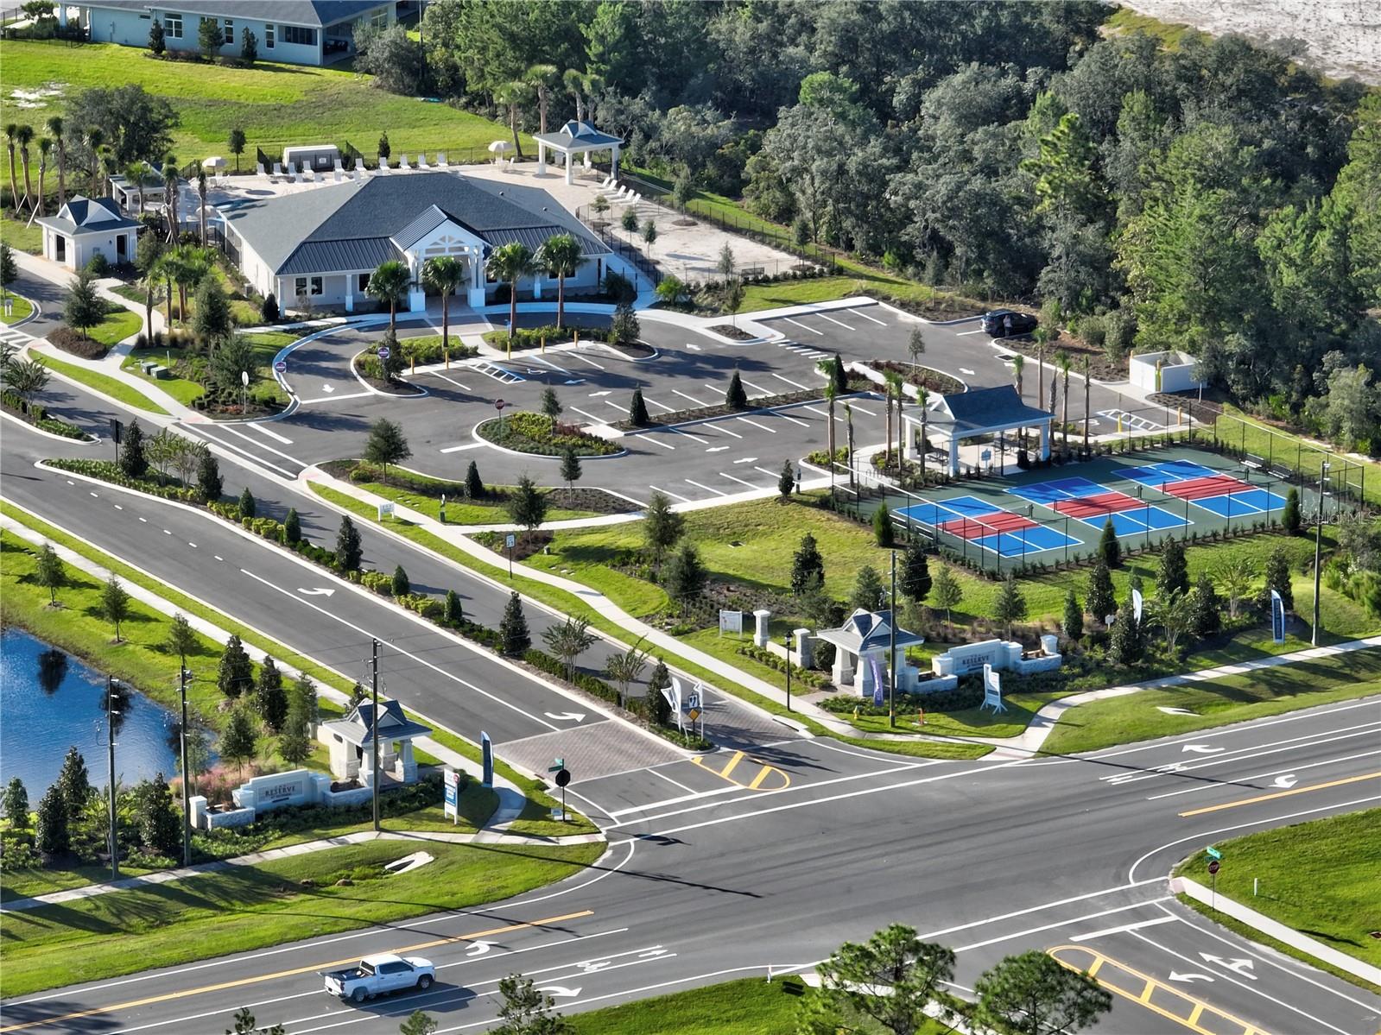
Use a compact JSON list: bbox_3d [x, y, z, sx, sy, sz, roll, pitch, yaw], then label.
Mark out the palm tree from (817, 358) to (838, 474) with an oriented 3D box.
[{"bbox_3d":[9.350,-7.043,435.027,1.500,7.564,1.500,0,16,0],"label":"palm tree"}]

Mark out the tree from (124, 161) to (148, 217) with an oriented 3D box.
[{"bbox_3d":[-43.044,-25.504,499.518,1.764,4.550,1.764,0,16,0],"label":"tree"}]

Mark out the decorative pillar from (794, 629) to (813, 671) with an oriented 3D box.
[{"bbox_3d":[7.027,8.217,402.265,0.780,2.322,0.780,-10,19,-30],"label":"decorative pillar"}]

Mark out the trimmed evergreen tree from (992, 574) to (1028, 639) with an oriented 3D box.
[{"bbox_3d":[19.714,5.640,395.977,2.198,4.549,2.198,0,16,0],"label":"trimmed evergreen tree"}]

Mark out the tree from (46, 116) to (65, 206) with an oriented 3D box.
[{"bbox_3d":[-49.574,-27.562,500.410,1.520,7.830,1.520,0,16,0],"label":"tree"}]

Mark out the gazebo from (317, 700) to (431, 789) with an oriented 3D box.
[{"bbox_3d":[-17.635,12.577,363.126,4.700,4.200,4.700,-10,18,-31],"label":"gazebo"}]

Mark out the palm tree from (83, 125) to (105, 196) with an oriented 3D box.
[{"bbox_3d":[-47.466,-27.933,510.974,1.720,6.328,1.720,0,16,0],"label":"palm tree"}]

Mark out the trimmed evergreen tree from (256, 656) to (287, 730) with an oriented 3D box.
[{"bbox_3d":[-25.480,10.618,390.657,1.903,4.511,1.903,0,16,0],"label":"trimmed evergreen tree"}]

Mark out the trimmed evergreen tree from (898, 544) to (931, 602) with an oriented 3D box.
[{"bbox_3d":[14.578,3.374,415.978,2.061,3.902,2.061,0,16,0],"label":"trimmed evergreen tree"}]

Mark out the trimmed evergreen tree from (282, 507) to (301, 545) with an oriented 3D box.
[{"bbox_3d":[-26.627,0.542,429.161,1.225,2.403,1.225,0,16,0],"label":"trimmed evergreen tree"}]

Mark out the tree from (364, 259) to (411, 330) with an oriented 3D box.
[{"bbox_3d":[-22.189,-15.676,476.371,3.441,7.181,3.441,0,16,0],"label":"tree"}]

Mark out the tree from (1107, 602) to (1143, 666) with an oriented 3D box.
[{"bbox_3d":[25.969,6.866,383.147,2.058,3.785,2.058,0,16,0],"label":"tree"}]

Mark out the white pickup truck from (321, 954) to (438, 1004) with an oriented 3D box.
[{"bbox_3d":[-16.163,23.932,336.935,5.850,1.920,2.080,-10,18,-30],"label":"white pickup truck"}]

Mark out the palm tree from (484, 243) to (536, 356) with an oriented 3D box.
[{"bbox_3d":[-12.919,-16.094,460.886,3.650,7.580,3.650,0,16,0],"label":"palm tree"}]

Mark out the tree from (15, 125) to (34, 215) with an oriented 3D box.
[{"bbox_3d":[-51.898,-27.068,500.549,1.558,7.140,1.558,0,16,0],"label":"tree"}]

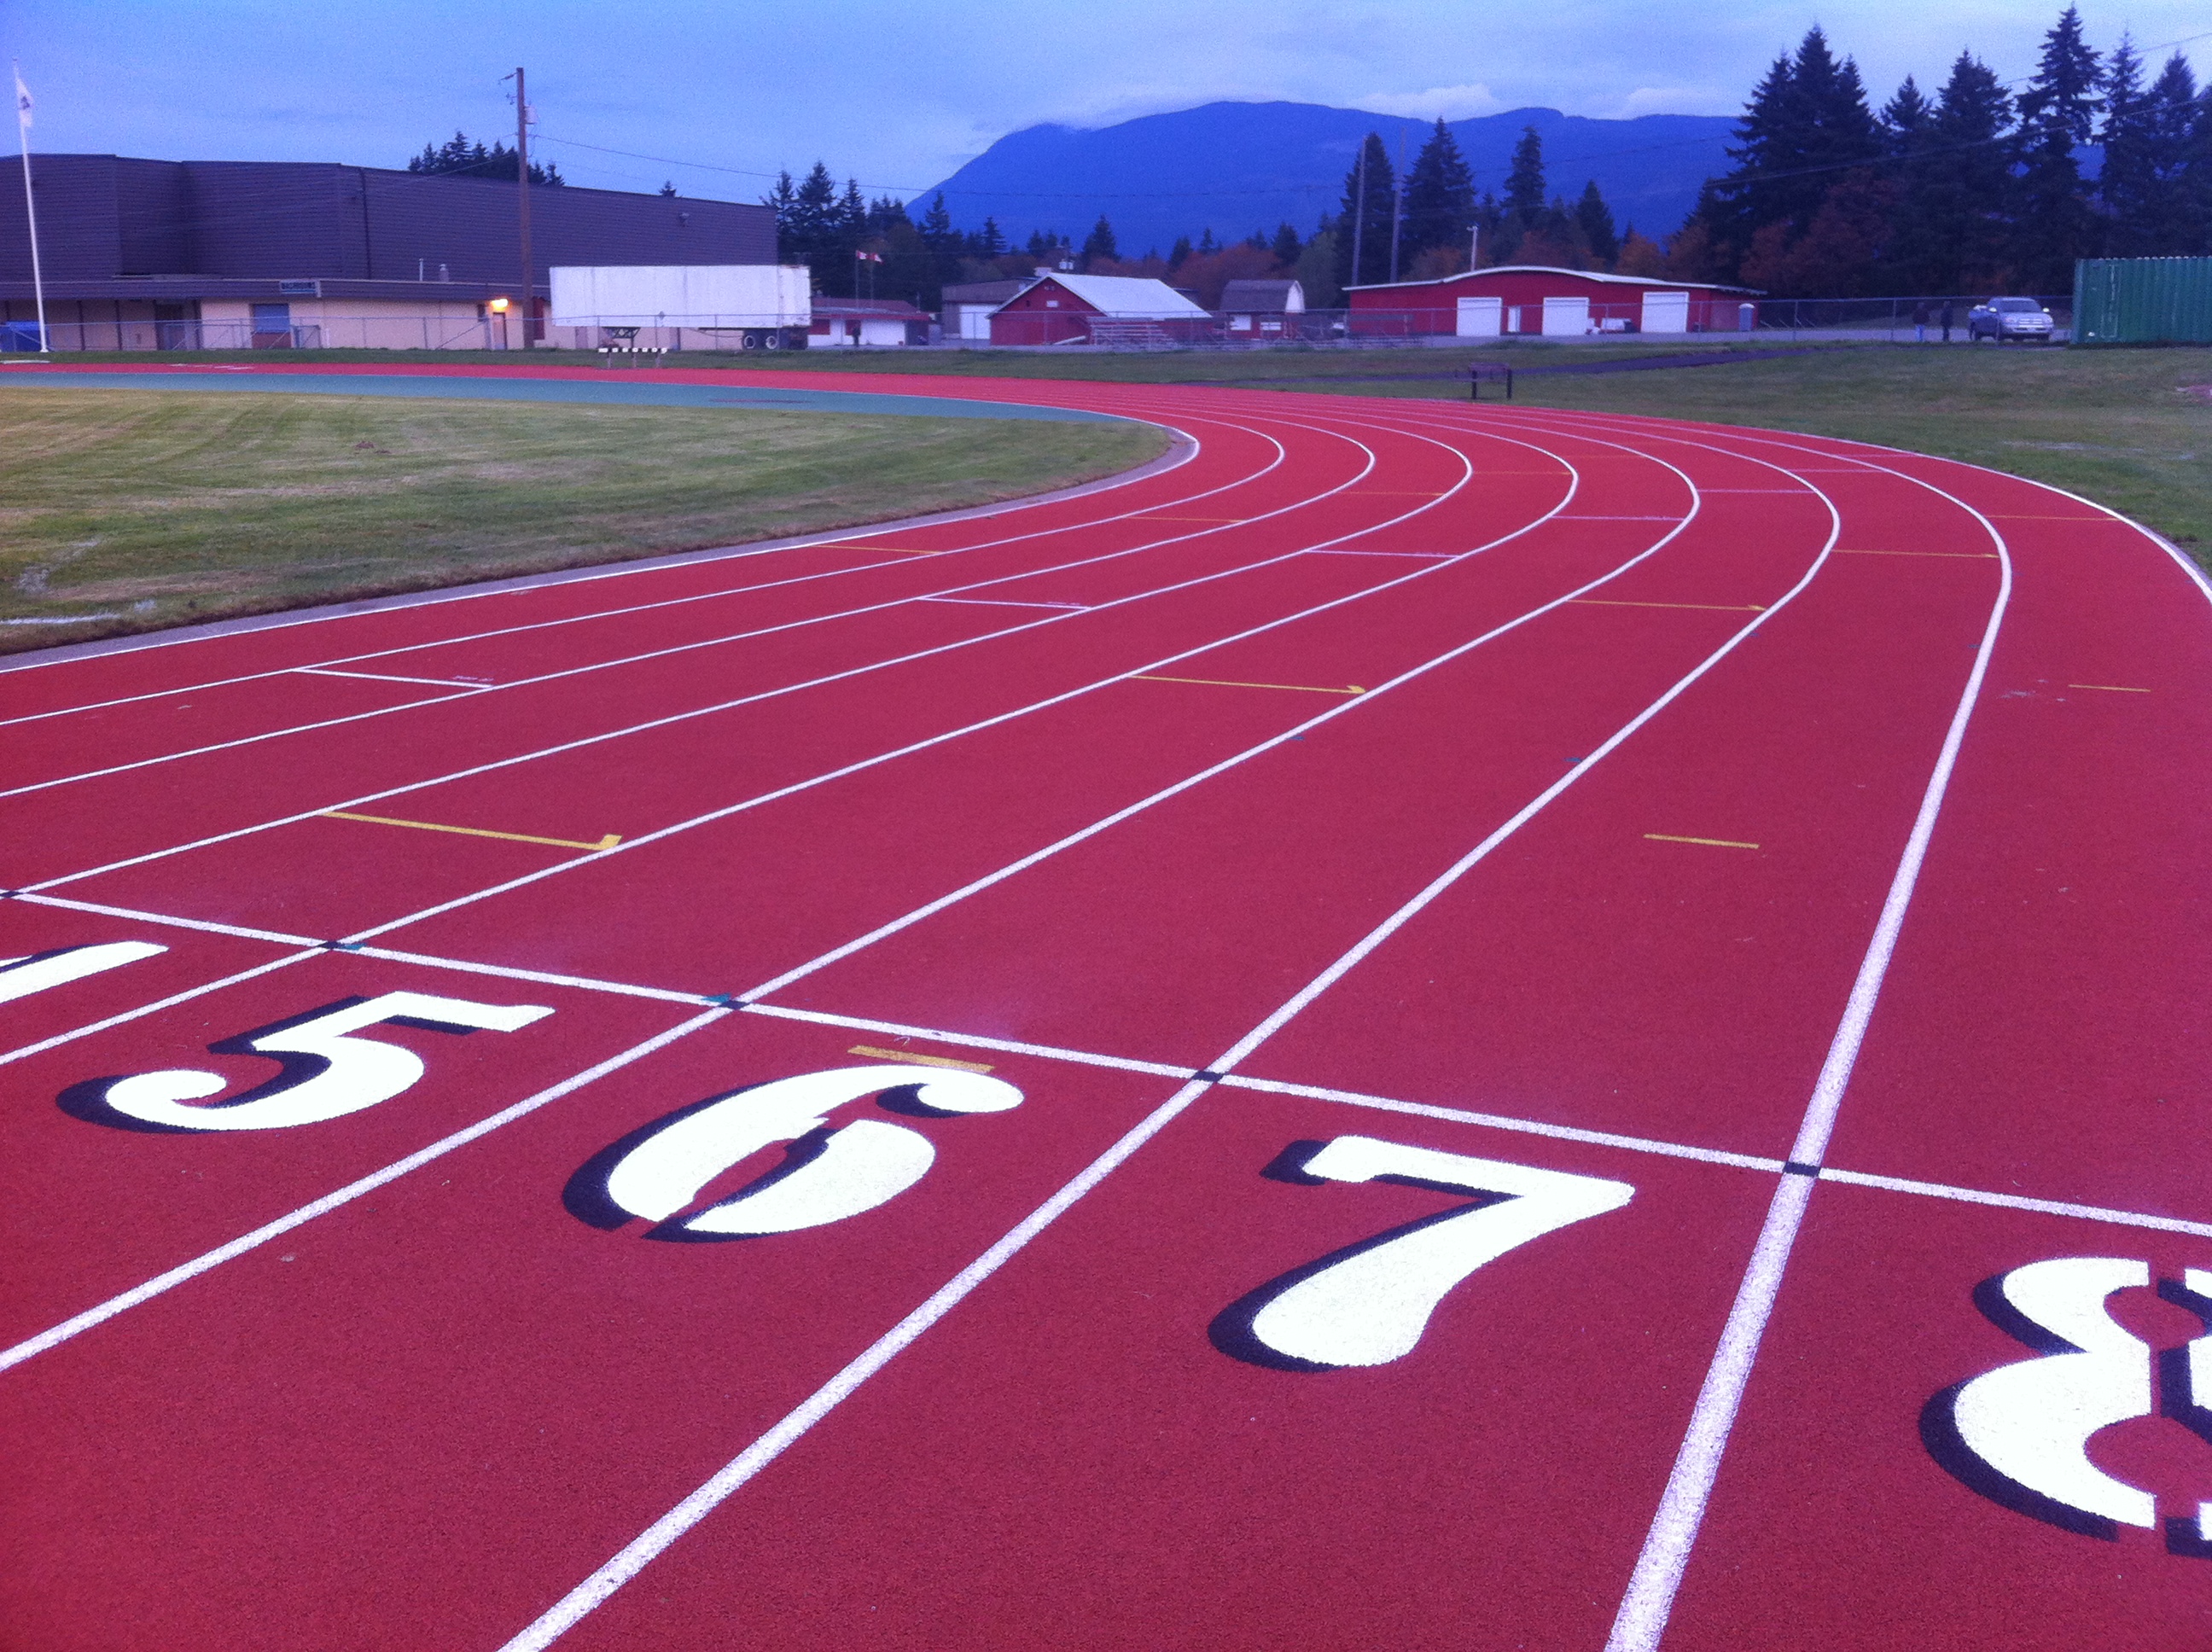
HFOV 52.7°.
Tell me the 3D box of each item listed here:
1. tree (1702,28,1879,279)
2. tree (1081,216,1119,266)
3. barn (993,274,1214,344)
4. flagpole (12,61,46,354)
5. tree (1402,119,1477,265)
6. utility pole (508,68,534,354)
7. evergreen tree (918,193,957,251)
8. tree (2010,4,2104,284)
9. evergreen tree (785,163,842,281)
[{"bbox_3d":[56.325,-52.510,182.997,14.500,24.111,13.000,0,12,0],"label":"tree"},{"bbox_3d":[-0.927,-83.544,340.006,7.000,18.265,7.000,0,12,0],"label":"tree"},{"bbox_3d":[-0.179,-39.336,170.706,9.735,5.077,20.000,5,13,23],"label":"barn"},{"bbox_3d":[-45.572,-26.126,94.617,0.450,11.942,0.350,0,12,0],"label":"flagpole"},{"bbox_3d":[33.506,-60.736,227.267,8.200,21.253,8.200,0,12,0],"label":"tree"},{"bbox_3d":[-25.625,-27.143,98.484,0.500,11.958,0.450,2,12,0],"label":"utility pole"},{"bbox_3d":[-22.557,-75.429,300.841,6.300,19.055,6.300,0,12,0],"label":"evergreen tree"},{"bbox_3d":[75.204,-52.000,177.986,8.300,25.295,8.300,0,12,0],"label":"tree"},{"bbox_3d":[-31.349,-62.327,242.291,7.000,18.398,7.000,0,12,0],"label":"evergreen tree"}]

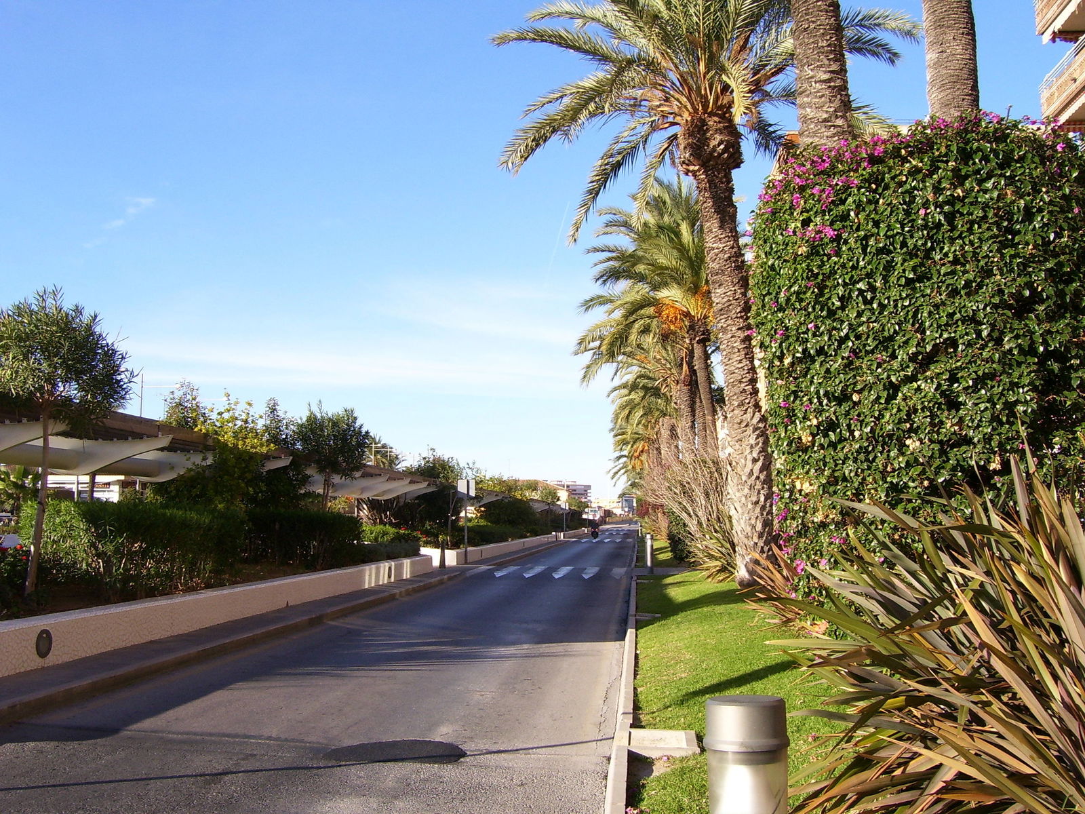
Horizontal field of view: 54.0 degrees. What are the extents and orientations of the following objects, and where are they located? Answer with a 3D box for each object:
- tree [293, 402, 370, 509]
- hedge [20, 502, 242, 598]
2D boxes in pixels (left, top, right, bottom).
[{"bbox_3d":[-5.685,2.054,28.565,2.027,4.385,2.027,-1,-6,5],"label":"tree"},{"bbox_3d":[-7.113,2.515,19.307,1.250,1.520,5.700,-1,-6,5],"label":"hedge"}]

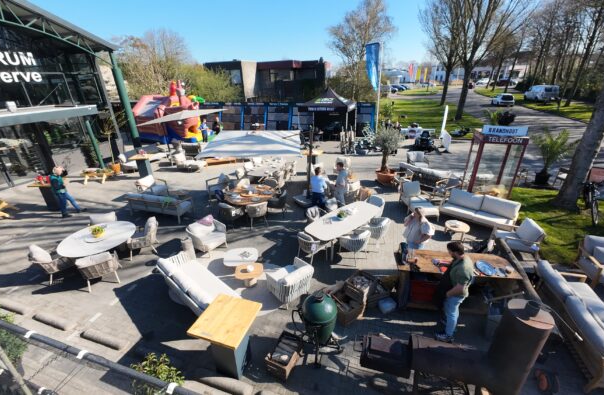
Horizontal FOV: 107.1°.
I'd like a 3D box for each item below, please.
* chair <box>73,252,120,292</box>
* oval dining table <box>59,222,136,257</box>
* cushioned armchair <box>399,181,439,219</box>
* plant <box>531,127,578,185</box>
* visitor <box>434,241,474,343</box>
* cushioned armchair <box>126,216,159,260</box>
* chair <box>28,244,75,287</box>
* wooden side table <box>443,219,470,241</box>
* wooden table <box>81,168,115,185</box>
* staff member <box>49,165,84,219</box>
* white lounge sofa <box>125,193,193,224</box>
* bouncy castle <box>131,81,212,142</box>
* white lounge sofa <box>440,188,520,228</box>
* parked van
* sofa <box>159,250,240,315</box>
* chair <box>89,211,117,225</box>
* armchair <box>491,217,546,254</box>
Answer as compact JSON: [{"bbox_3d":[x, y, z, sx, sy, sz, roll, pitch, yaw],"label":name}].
[{"bbox_3d":[-4.821,1.647,5.380,0.620,0.810,0.640,-15,27,-29],"label":"chair"},{"bbox_3d":[-5.100,1.339,5.802,1.520,0.750,1.520,-2,24,1],"label":"oval dining table"},{"bbox_3d":[3.951,0.060,7.593,0.820,0.860,0.900,0,25,3],"label":"cushioned armchair"},{"bbox_3d":[9.950,-1.459,8.943,1.150,2.200,1.150,20,32,40],"label":"plant"},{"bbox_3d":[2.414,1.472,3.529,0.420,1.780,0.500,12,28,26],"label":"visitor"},{"bbox_3d":[-4.556,1.155,6.446,0.640,0.870,0.620,-12,26,-24],"label":"cushioned armchair"},{"bbox_3d":[-6.195,1.610,5.547,0.620,0.800,0.620,-20,30,-37],"label":"chair"},{"bbox_3d":[4.877,1.062,6.988,0.599,0.441,0.593,20,31,39],"label":"wooden side table"},{"bbox_3d":[-9.617,-0.976,10.674,1.250,0.520,0.620,2,25,5],"label":"wooden table"},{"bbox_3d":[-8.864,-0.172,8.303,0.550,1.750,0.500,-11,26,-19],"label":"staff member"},{"bbox_3d":[-5.324,0.329,8.493,2.275,0.777,0.767,6,24,15],"label":"white lounge sofa"},{"bbox_3d":[-10.665,-7.013,18.500,4.400,4.500,4.200,12,26,27],"label":"bouncy castle"},{"bbox_3d":[6.092,0.478,7.811,0.936,0.841,2.025,-21,31,-40],"label":"white lounge sofa"},{"bbox_3d":[34.455,-14.930,32.000,1.900,2.100,4.700,7,26,16],"label":"parked van"},{"bbox_3d":[-1.877,1.784,4.260,2.050,0.720,0.750,18,31,35],"label":"sofa"},{"bbox_3d":[-5.847,0.946,6.665,0.660,0.820,0.650,-12,26,-21],"label":"chair"},{"bbox_3d":[5.317,1.009,5.607,0.750,0.780,0.740,8,26,18],"label":"armchair"}]

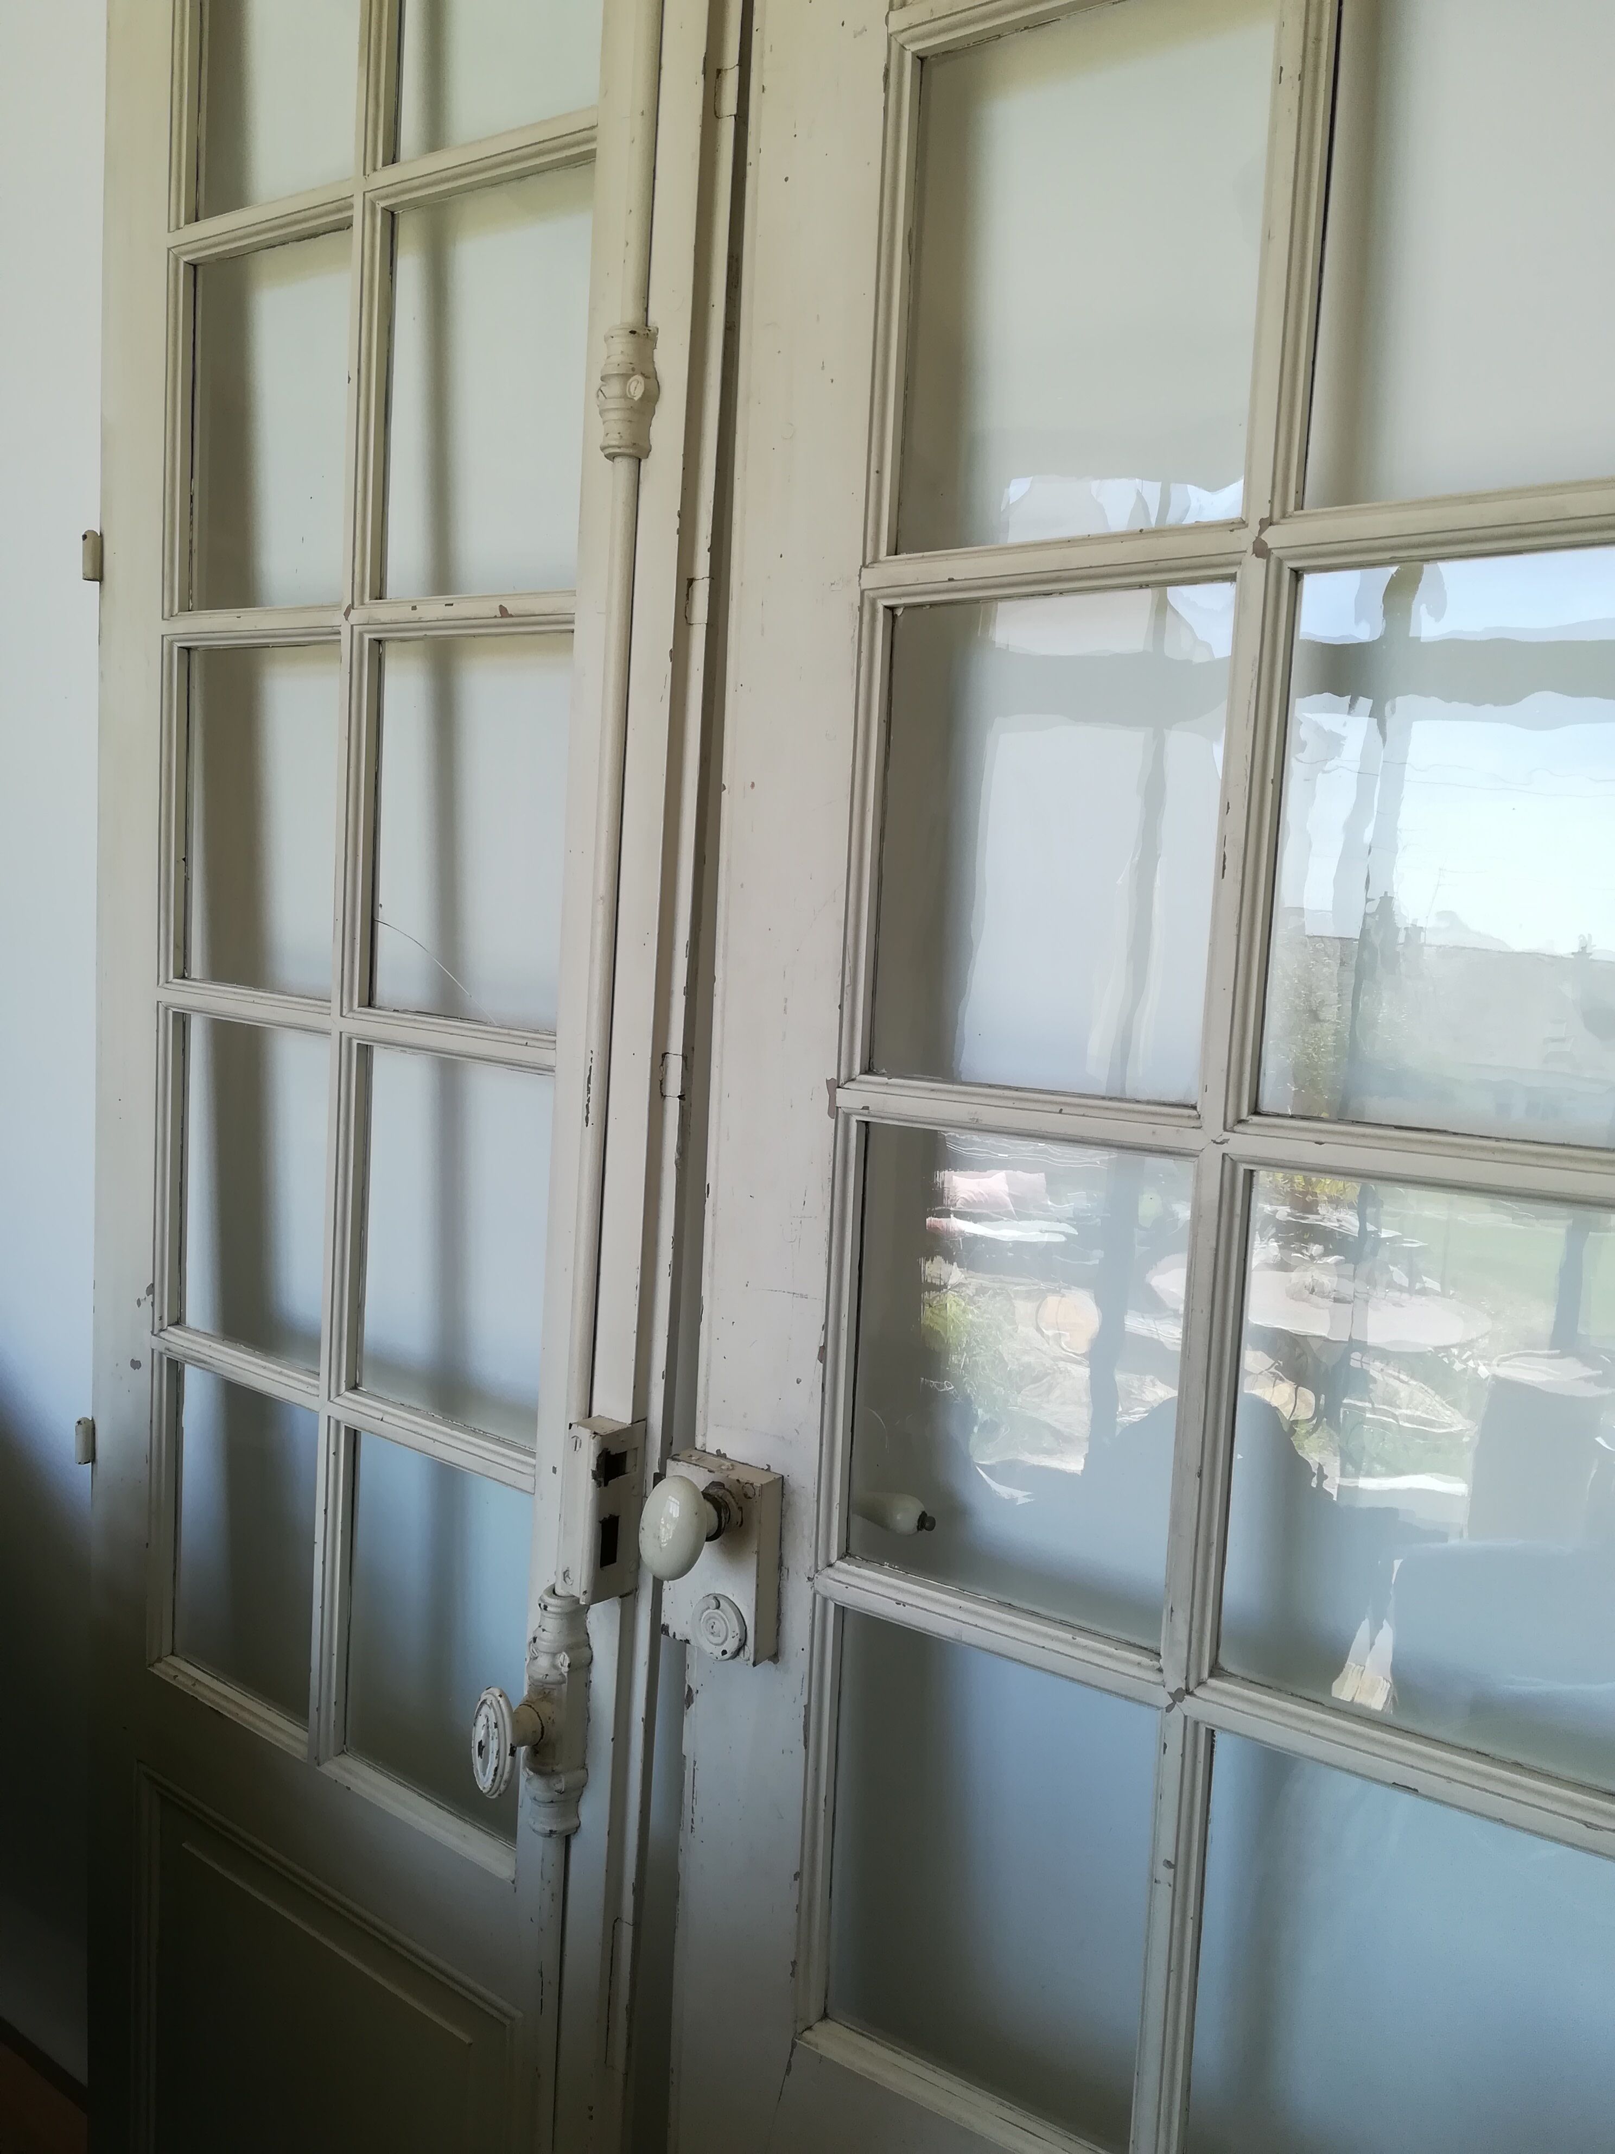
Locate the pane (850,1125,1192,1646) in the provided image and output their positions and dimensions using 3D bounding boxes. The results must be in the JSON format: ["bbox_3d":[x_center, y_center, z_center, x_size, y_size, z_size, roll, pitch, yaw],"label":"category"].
[{"bbox_3d":[0.117,0.171,0.933,0.208,0.270,0.006,6,6,35],"label":"pane"}]

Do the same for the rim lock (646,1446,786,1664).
[{"bbox_3d":[-0.072,0.302,0.990,0.072,0.112,0.090,6,6,35],"label":"rim lock"}]

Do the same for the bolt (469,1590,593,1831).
[{"bbox_3d":[-0.185,0.435,1.089,0.045,0.170,0.086,9,9,35],"label":"bolt"}]

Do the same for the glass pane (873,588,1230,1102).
[{"bbox_3d":[0.131,-0.129,0.906,0.208,0.274,0.006,6,6,35],"label":"glass pane"}]

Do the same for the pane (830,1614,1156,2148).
[{"bbox_3d":[0.104,0.470,0.960,0.208,0.275,0.006,6,6,35],"label":"pane"}]

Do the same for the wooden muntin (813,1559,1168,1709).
[{"bbox_3d":[0.104,0.320,0.940,0.229,0.028,0.033,6,6,35],"label":"wooden muntin"}]

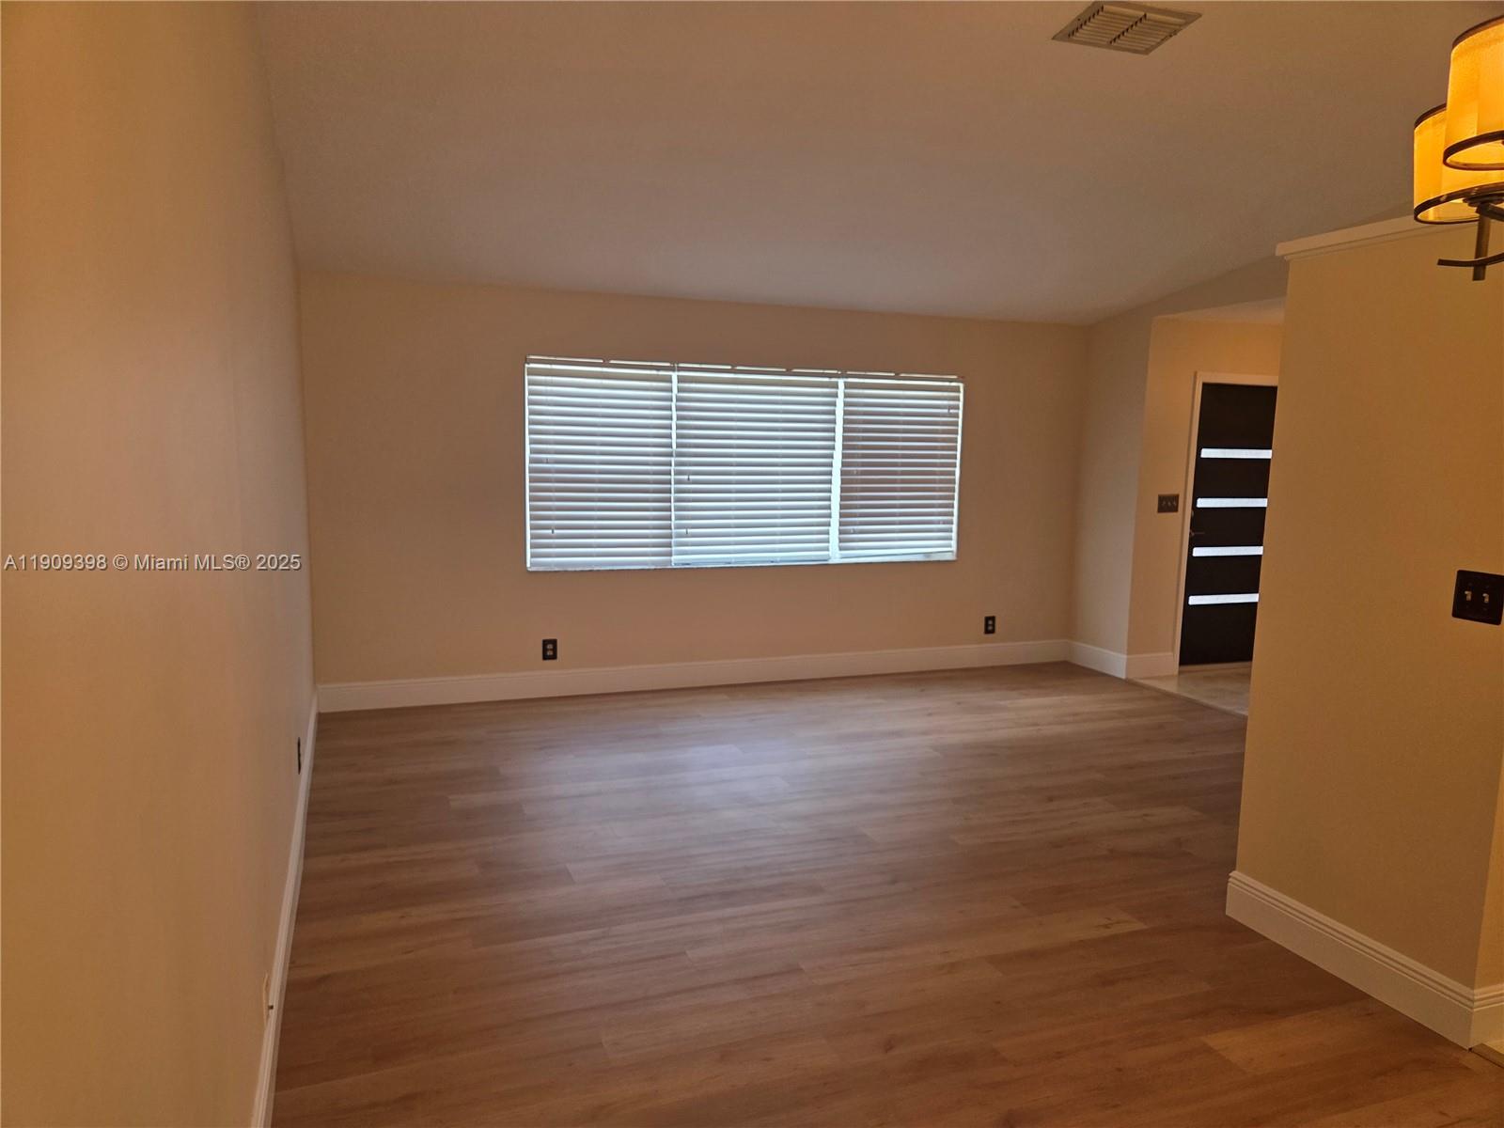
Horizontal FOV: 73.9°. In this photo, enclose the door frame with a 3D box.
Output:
[{"bbox_3d":[3.447,-0.279,7.117,1.030,2.077,0.120,-2,8,-22],"label":"door frame"}]

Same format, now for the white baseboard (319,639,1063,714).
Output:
[{"bbox_3d":[-0.067,0.698,6.473,5.061,0.160,0.022,-2,8,-20],"label":"white baseboard"}]

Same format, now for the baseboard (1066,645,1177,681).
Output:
[{"bbox_3d":[2.656,0.666,7.162,0.478,0.160,0.584,-2,8,-22],"label":"baseboard"}]

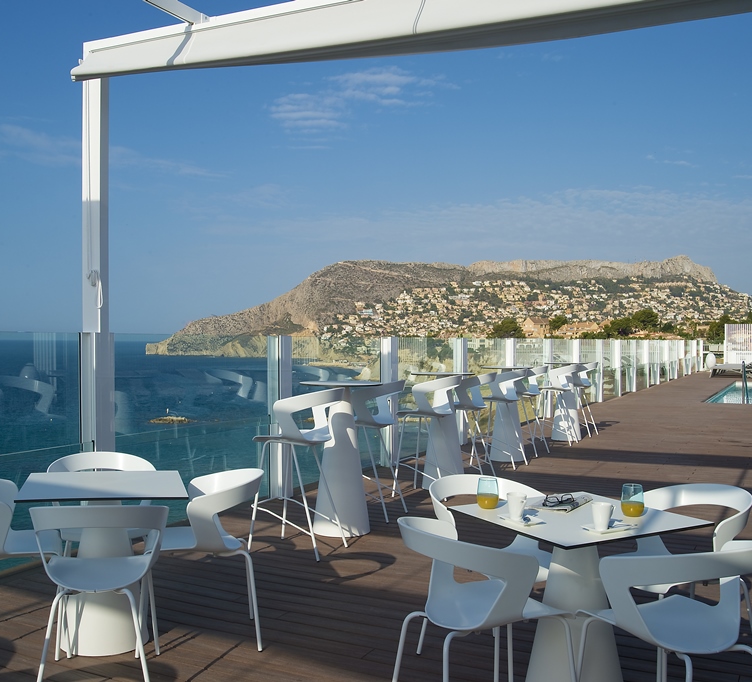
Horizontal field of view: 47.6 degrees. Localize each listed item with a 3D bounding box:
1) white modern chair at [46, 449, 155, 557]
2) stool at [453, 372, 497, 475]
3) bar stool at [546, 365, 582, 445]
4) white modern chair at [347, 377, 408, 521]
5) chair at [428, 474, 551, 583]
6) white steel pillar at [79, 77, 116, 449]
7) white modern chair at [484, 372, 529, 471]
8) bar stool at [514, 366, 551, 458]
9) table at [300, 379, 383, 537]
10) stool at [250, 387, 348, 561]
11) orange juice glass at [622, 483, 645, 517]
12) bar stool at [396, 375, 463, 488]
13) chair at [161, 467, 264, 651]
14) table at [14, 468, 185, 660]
[{"bbox_3d":[-1.401,1.004,4.419,0.550,0.780,0.590,0,0,-14],"label":"white modern chair"},{"bbox_3d":[0.935,0.854,8.619,0.575,1.090,0.550,0,0,24],"label":"stool"},{"bbox_3d":[2.479,0.858,11.656,0.575,1.090,0.550,0,0,26],"label":"bar stool"},{"bbox_3d":[-0.042,0.852,6.851,0.575,1.090,0.550,0,0,24],"label":"white modern chair"},{"bbox_3d":[0.510,1.010,3.704,0.550,0.780,0.590,0,0,-31],"label":"chair"},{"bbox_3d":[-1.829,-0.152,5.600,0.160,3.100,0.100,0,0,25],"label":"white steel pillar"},{"bbox_3d":[1.406,0.863,9.600,0.570,1.090,0.560,0,0,25],"label":"white modern chair"},{"bbox_3d":[1.841,0.863,10.631,0.570,1.090,0.560,0,0,25],"label":"bar stool"},{"bbox_3d":[-0.259,0.857,6.390,0.617,1.080,0.617,0,0,0],"label":"table"},{"bbox_3d":[-0.484,0.859,5.717,0.570,1.090,0.560,0,0,25],"label":"stool"},{"bbox_3d":[1.001,0.621,3.324,0.091,0.115,0.091,0,0,0],"label":"orange juice glass"},{"bbox_3d":[0.501,0.861,7.763,0.570,1.090,0.560,0,0,25],"label":"bar stool"},{"bbox_3d":[-0.823,1.015,4.038,0.570,0.780,0.560,0,0,-12],"label":"chair"},{"bbox_3d":[-1.251,1.034,3.938,0.700,0.737,0.700,0,0,-15],"label":"table"}]

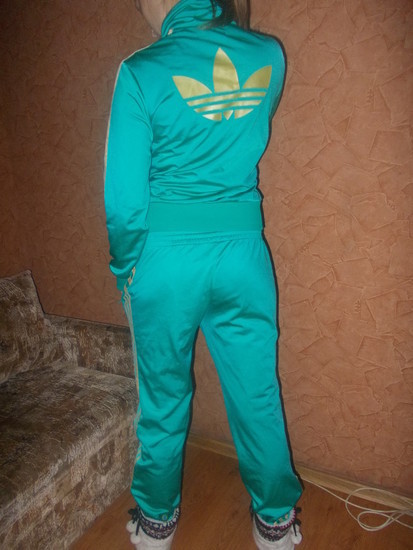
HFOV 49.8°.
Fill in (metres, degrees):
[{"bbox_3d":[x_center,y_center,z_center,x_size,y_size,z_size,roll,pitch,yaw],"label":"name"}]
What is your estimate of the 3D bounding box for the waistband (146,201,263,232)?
[{"bbox_3d":[-0.010,-0.157,1.132,0.310,0.080,0.220,-3,12,-15],"label":"waistband"}]

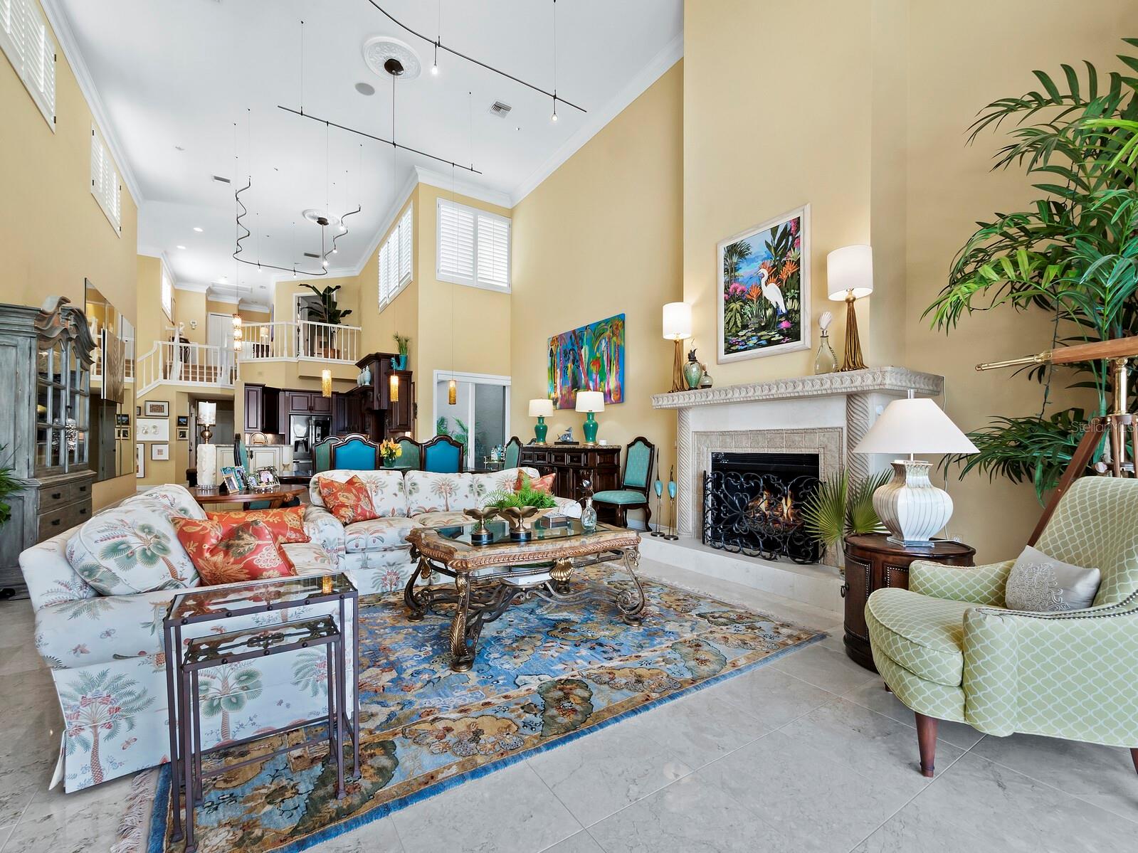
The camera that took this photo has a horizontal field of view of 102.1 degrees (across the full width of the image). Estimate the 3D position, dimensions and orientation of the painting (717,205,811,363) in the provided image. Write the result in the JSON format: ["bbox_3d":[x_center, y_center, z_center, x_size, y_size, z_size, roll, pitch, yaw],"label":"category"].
[{"bbox_3d":[1.706,-1.198,4.108,0.050,1.170,0.920,1,-2,-35],"label":"painting"}]

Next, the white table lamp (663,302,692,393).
[{"bbox_3d":[1.088,-0.801,4.621,0.280,0.900,0.280,0,-2,0],"label":"white table lamp"}]

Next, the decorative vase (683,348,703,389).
[{"bbox_3d":[1.174,-0.530,4.357,0.174,0.394,0.174,1,-2,0],"label":"decorative vase"}]

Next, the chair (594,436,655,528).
[{"bbox_3d":[0.710,0.724,5.888,0.620,1.181,0.588,2,-3,-34],"label":"chair"}]

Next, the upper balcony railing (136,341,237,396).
[{"bbox_3d":[-9.463,-1.360,11.384,2.000,1.380,0.120,1,-2,-35],"label":"upper balcony railing"}]

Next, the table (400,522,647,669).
[{"bbox_3d":[-0.327,0.973,2.981,1.250,0.560,0.952,1,-2,-31],"label":"table"}]

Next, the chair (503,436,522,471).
[{"bbox_3d":[-1.060,0.771,6.698,0.620,1.250,0.540,1,-2,-35],"label":"chair"}]

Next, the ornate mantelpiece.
[{"bbox_3d":[1.815,0.356,4.006,0.977,1.381,2.063,2,-3,-34],"label":"ornate mantelpiece"}]

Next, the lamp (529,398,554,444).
[{"bbox_3d":[-0.477,-0.084,7.802,0.420,0.782,0.420,1,-2,0],"label":"lamp"}]

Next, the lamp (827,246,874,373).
[{"bbox_3d":[2.133,-0.878,3.522,0.298,0.942,0.298,1,-2,-35],"label":"lamp"}]

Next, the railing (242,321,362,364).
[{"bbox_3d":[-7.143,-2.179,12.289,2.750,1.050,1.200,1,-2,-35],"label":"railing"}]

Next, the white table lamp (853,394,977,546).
[{"bbox_3d":[1.882,0.224,2.556,0.550,0.838,0.550,1,-2,-35],"label":"white table lamp"}]

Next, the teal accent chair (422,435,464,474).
[{"bbox_3d":[-1.687,0.740,5.984,0.526,1.220,0.615,1,-2,-31],"label":"teal accent chair"}]

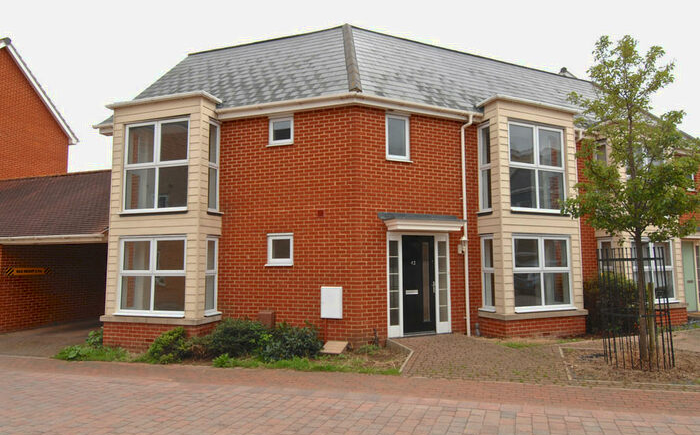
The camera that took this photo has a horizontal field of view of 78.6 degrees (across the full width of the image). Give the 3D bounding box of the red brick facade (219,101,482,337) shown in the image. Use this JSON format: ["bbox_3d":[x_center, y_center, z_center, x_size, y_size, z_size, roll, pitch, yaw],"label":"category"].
[{"bbox_3d":[0.076,0.163,8.839,5.670,4.650,1.236,0,-5,-3],"label":"red brick facade"}]

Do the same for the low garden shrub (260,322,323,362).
[{"bbox_3d":[-1.119,2.246,7.965,1.170,0.700,0.850,-2,-6,19],"label":"low garden shrub"}]

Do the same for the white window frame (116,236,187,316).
[{"bbox_3d":[-4.088,1.183,8.810,1.690,1.540,0.130,-2,-5,18],"label":"white window frame"}]

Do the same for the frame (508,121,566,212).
[{"bbox_3d":[4.174,-1.134,9.505,1.720,2.010,0.140,2,-6,-25],"label":"frame"}]

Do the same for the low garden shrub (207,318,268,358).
[{"bbox_3d":[-2.172,2.305,8.343,1.250,0.720,0.900,-2,-6,19],"label":"low garden shrub"}]

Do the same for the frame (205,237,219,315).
[{"bbox_3d":[-2.926,1.218,8.935,0.110,1.600,0.430,-2,-6,19],"label":"frame"}]

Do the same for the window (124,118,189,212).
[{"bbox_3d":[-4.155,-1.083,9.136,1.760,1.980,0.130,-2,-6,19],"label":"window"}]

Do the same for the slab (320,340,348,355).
[{"bbox_3d":[-0.282,2.423,7.917,0.399,0.045,0.411,-2,13,18],"label":"slab"}]

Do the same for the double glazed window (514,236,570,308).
[{"bbox_3d":[4.171,1.217,9.262,1.760,1.590,0.130,2,-6,-24],"label":"double glazed window"}]

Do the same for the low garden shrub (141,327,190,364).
[{"bbox_3d":[-3.476,2.434,8.094,0.880,0.650,0.620,-2,-5,18],"label":"low garden shrub"}]

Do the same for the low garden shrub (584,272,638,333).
[{"bbox_3d":[6.130,1.991,10.124,1.450,1.420,1.100,2,-6,-24],"label":"low garden shrub"}]

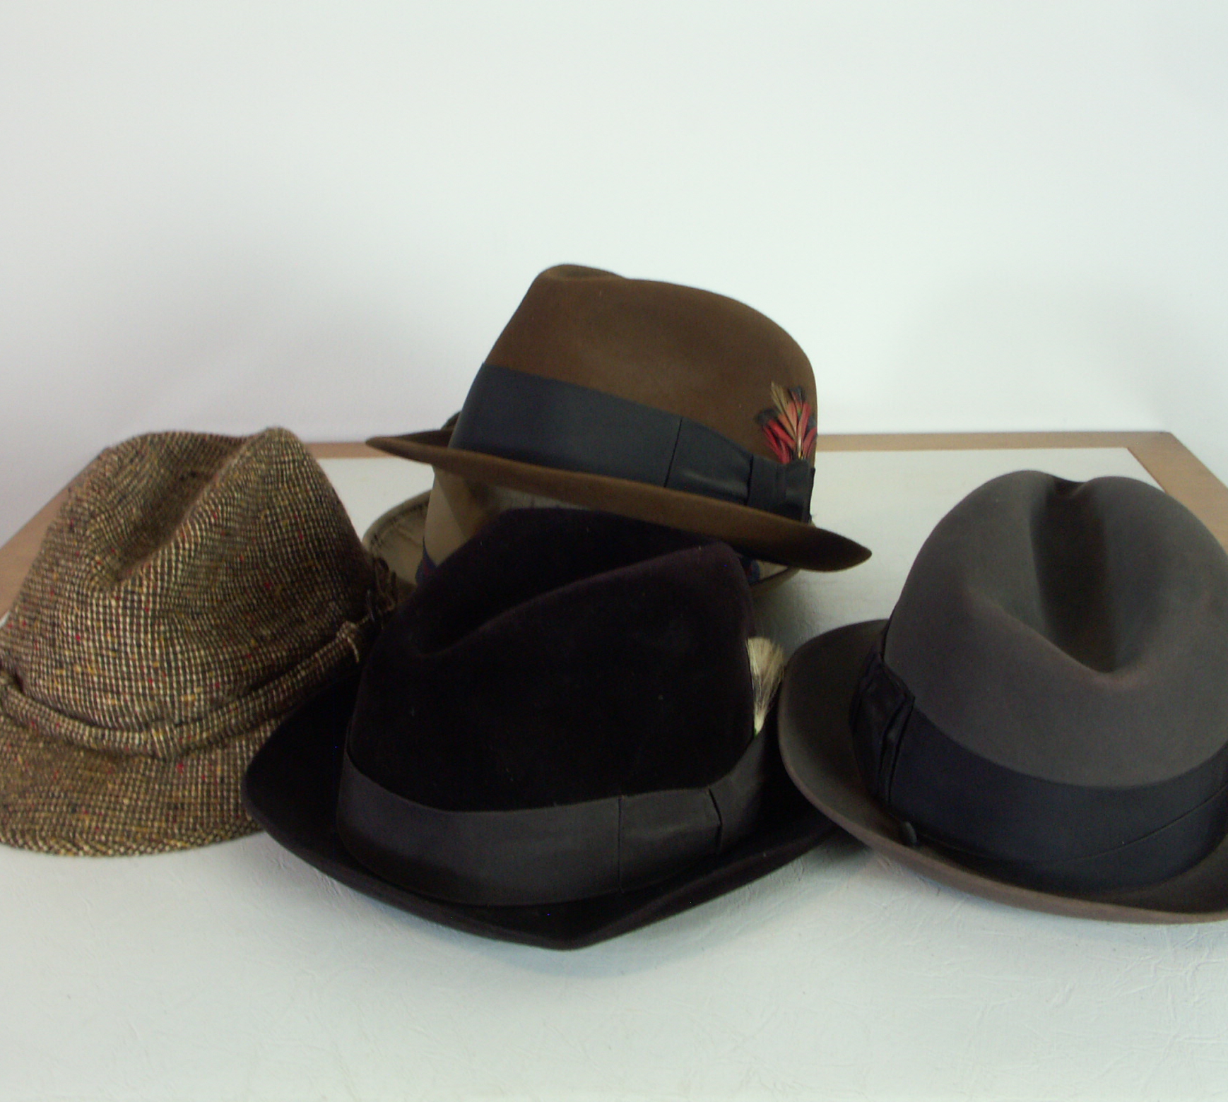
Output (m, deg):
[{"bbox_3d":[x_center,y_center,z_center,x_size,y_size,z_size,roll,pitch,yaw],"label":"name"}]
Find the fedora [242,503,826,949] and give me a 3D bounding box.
[{"bbox_3d":[-0.022,0.054,0.679,0.288,0.125,0.260,-19,28,-36],"label":"fedora"}]

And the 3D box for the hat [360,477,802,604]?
[{"bbox_3d":[-0.020,-0.057,0.936,0.288,0.122,0.262,-3,23,-4],"label":"hat"}]

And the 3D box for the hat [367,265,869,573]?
[{"bbox_3d":[0.019,-0.084,0.819,0.300,0.135,0.262,13,2,-44],"label":"hat"}]

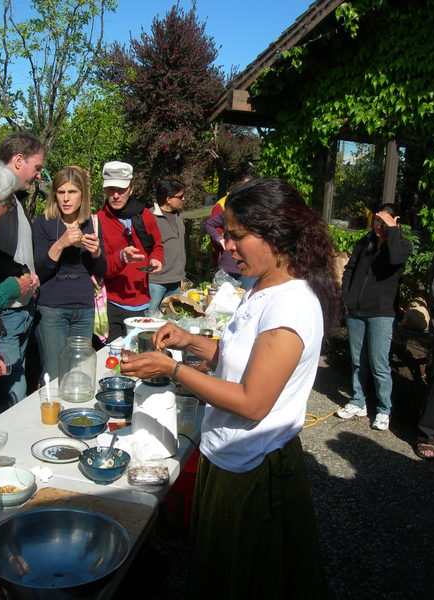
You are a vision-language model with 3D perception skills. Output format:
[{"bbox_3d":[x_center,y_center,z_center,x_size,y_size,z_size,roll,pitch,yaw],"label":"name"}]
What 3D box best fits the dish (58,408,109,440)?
[{"bbox_3d":[-0.471,0.448,2.332,0.181,0.070,0.181,5,10,-1],"label":"dish"}]

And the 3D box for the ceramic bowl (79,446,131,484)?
[{"bbox_3d":[-0.341,0.514,2.005,0.155,0.073,0.155,5,10,-1],"label":"ceramic bowl"}]

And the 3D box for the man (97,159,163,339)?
[{"bbox_3d":[-0.559,0.027,4.104,0.480,1.760,0.400,3,10,-11],"label":"man"}]

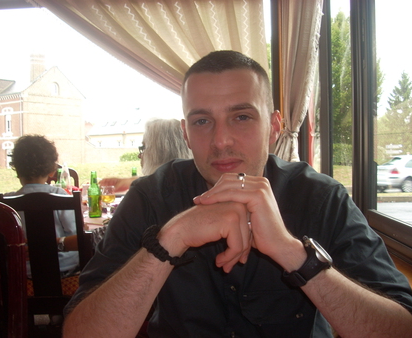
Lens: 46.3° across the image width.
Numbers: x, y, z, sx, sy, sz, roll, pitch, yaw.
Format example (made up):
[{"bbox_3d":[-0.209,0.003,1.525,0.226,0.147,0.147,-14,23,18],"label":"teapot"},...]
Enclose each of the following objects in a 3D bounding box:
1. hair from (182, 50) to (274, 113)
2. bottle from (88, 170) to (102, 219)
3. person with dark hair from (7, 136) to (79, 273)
[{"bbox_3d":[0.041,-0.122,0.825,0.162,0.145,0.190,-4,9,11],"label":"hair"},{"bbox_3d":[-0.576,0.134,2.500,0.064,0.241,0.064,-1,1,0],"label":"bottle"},{"bbox_3d":[-0.800,0.420,2.500,0.480,1.200,0.720,-1,1,-3],"label":"person with dark hair"}]

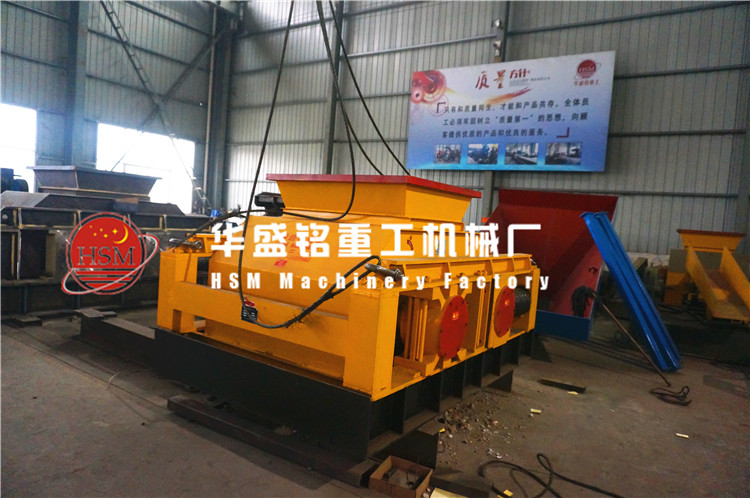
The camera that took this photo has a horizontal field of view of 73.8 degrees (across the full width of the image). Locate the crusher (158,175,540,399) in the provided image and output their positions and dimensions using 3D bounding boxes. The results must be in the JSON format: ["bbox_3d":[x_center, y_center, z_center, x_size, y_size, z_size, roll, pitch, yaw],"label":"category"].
[{"bbox_3d":[-0.057,0.072,4.458,2.209,1.296,2.659,7,5,36],"label":"crusher"}]

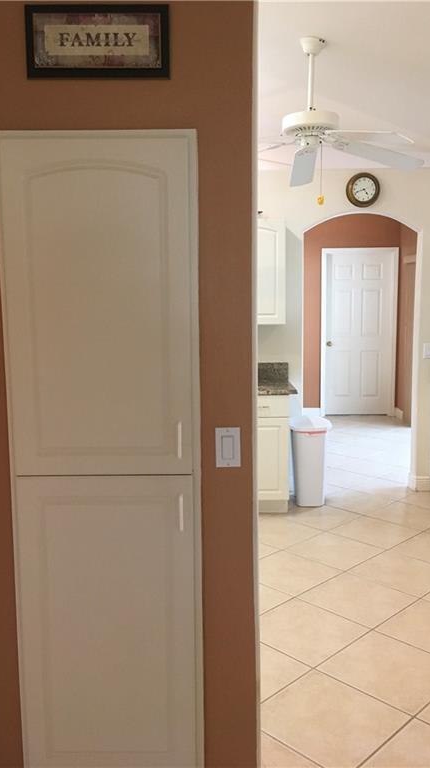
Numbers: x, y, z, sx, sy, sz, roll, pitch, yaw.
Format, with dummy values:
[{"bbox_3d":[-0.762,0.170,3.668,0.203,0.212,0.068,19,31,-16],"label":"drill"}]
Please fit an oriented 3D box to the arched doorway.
[{"bbox_3d":[1.128,-0.261,5.038,0.910,2.070,0.150,-1,7,1],"label":"arched doorway"}]

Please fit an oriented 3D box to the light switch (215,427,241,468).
[{"bbox_3d":[0.038,0.182,1.835,0.070,0.114,0.010,-1,7,1],"label":"light switch"}]

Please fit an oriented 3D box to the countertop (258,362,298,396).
[{"bbox_3d":[0.344,-0.042,4.715,0.450,0.160,0.620,-1,7,1],"label":"countertop"}]

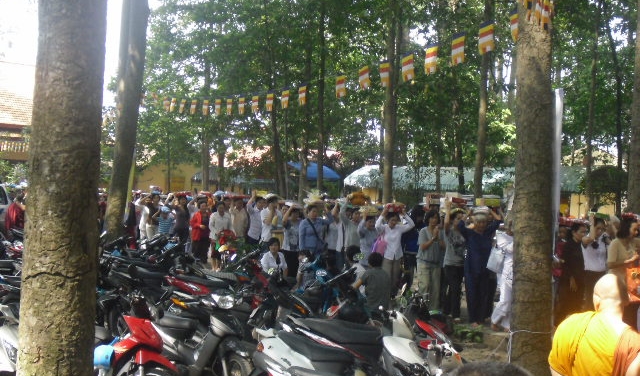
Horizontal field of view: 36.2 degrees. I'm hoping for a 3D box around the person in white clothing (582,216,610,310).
[{"bbox_3d":[3.505,1.066,12.400,0.450,1.570,0.360,1,0,-20],"label":"person in white clothing"}]

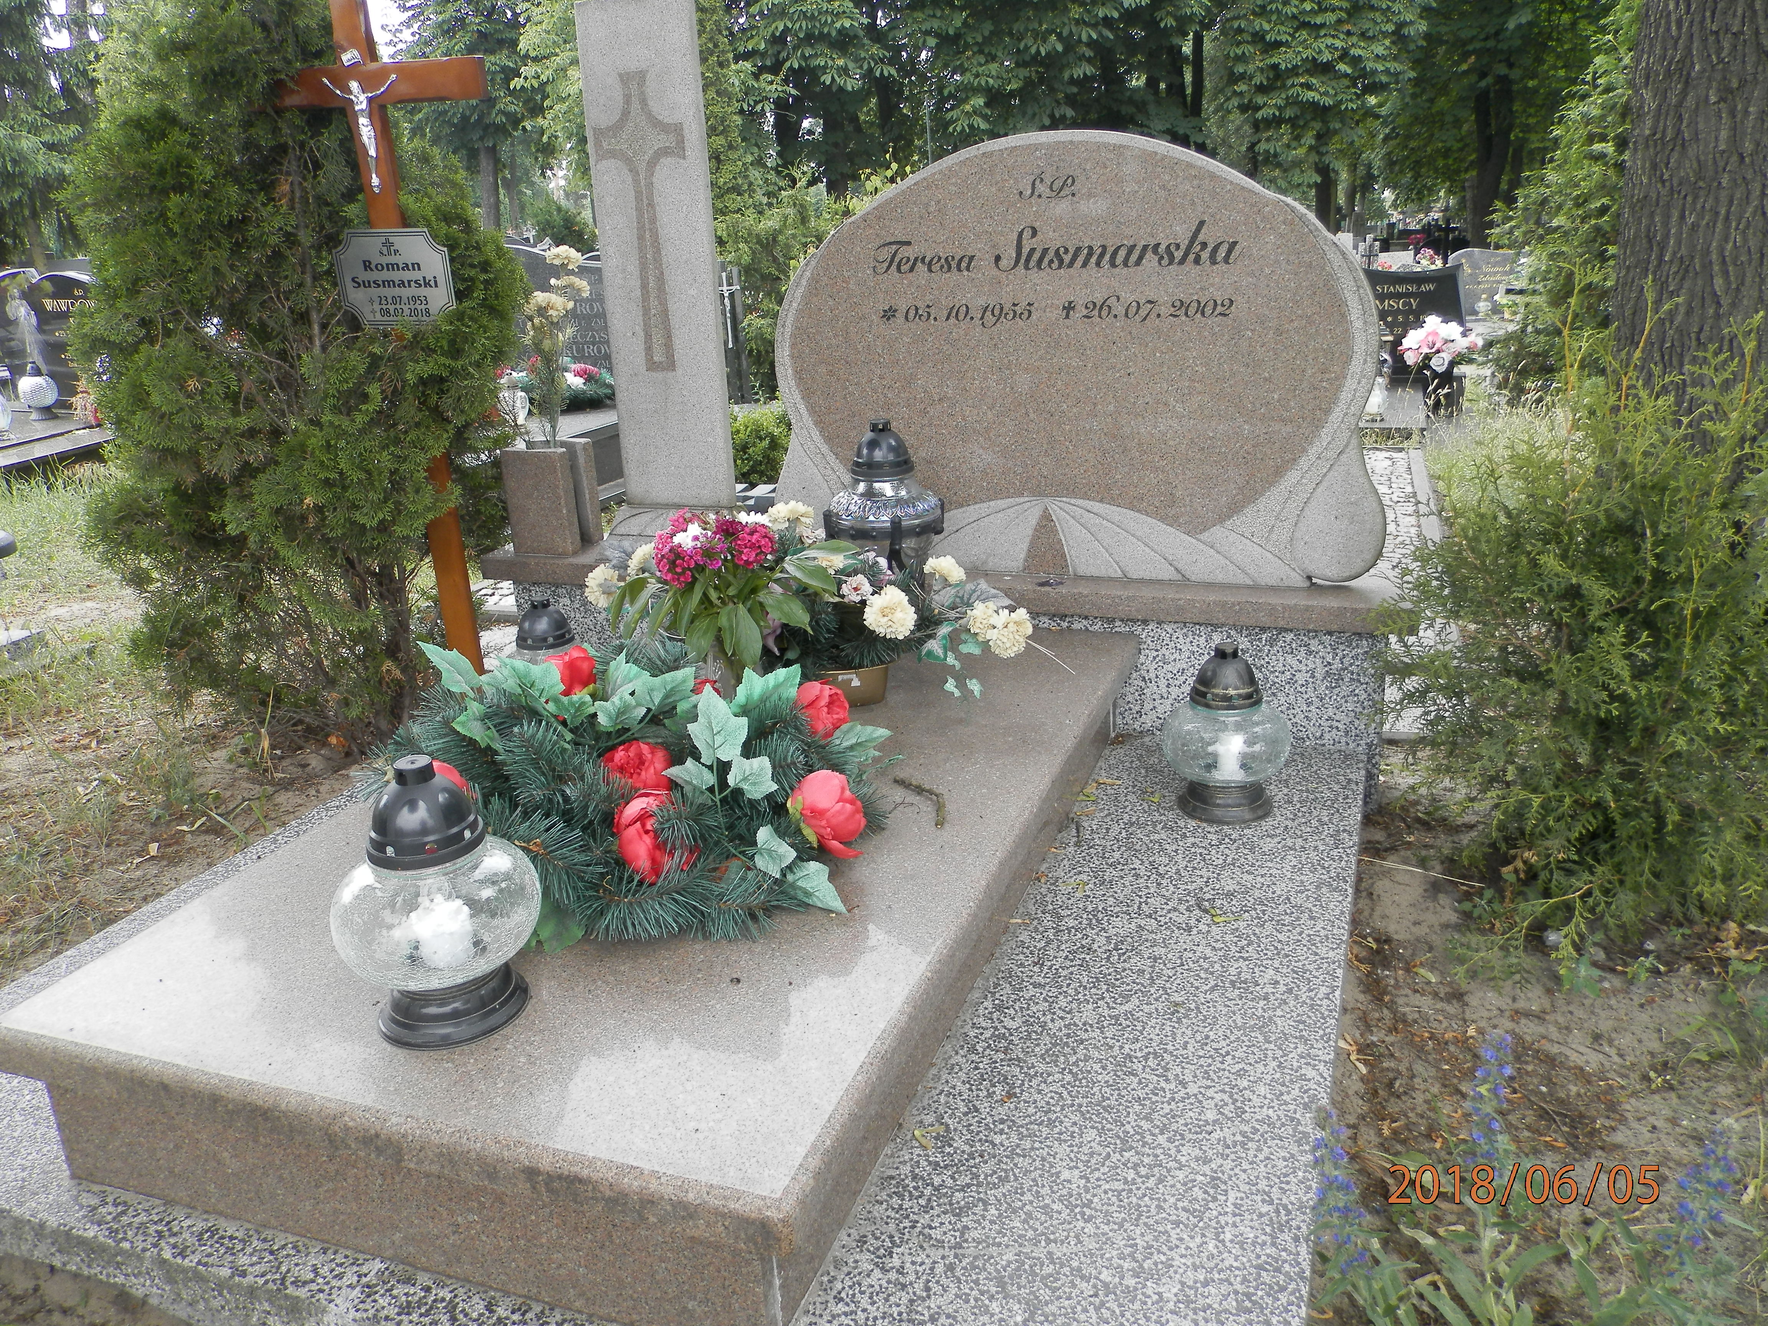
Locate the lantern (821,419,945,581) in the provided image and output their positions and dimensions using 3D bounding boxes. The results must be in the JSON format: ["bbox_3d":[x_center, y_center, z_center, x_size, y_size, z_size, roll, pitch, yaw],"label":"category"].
[{"bbox_3d":[-0.003,-0.238,2.360,0.223,0.413,0.223,-3,19,1],"label":"lantern"}]

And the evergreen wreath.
[{"bbox_3d":[-0.341,0.149,1.752,0.703,0.166,0.627,5,22,21],"label":"evergreen wreath"}]

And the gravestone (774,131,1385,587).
[{"bbox_3d":[0.323,-0.558,2.370,1.188,0.790,0.100,5,21,21],"label":"gravestone"}]

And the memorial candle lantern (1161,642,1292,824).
[{"bbox_3d":[0.559,0.109,2.080,0.211,0.276,0.211,5,21,21],"label":"memorial candle lantern"}]

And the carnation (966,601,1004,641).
[{"bbox_3d":[0.169,-0.070,2.109,0.050,0.068,0.068,-8,13,38],"label":"carnation"}]

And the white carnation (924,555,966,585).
[{"bbox_3d":[0.106,-0.162,2.223,0.072,0.045,0.072,26,-15,0],"label":"white carnation"}]

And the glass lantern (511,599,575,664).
[{"bbox_3d":[-0.675,-0.001,2.575,0.215,0.280,0.215,5,21,21],"label":"glass lantern"}]

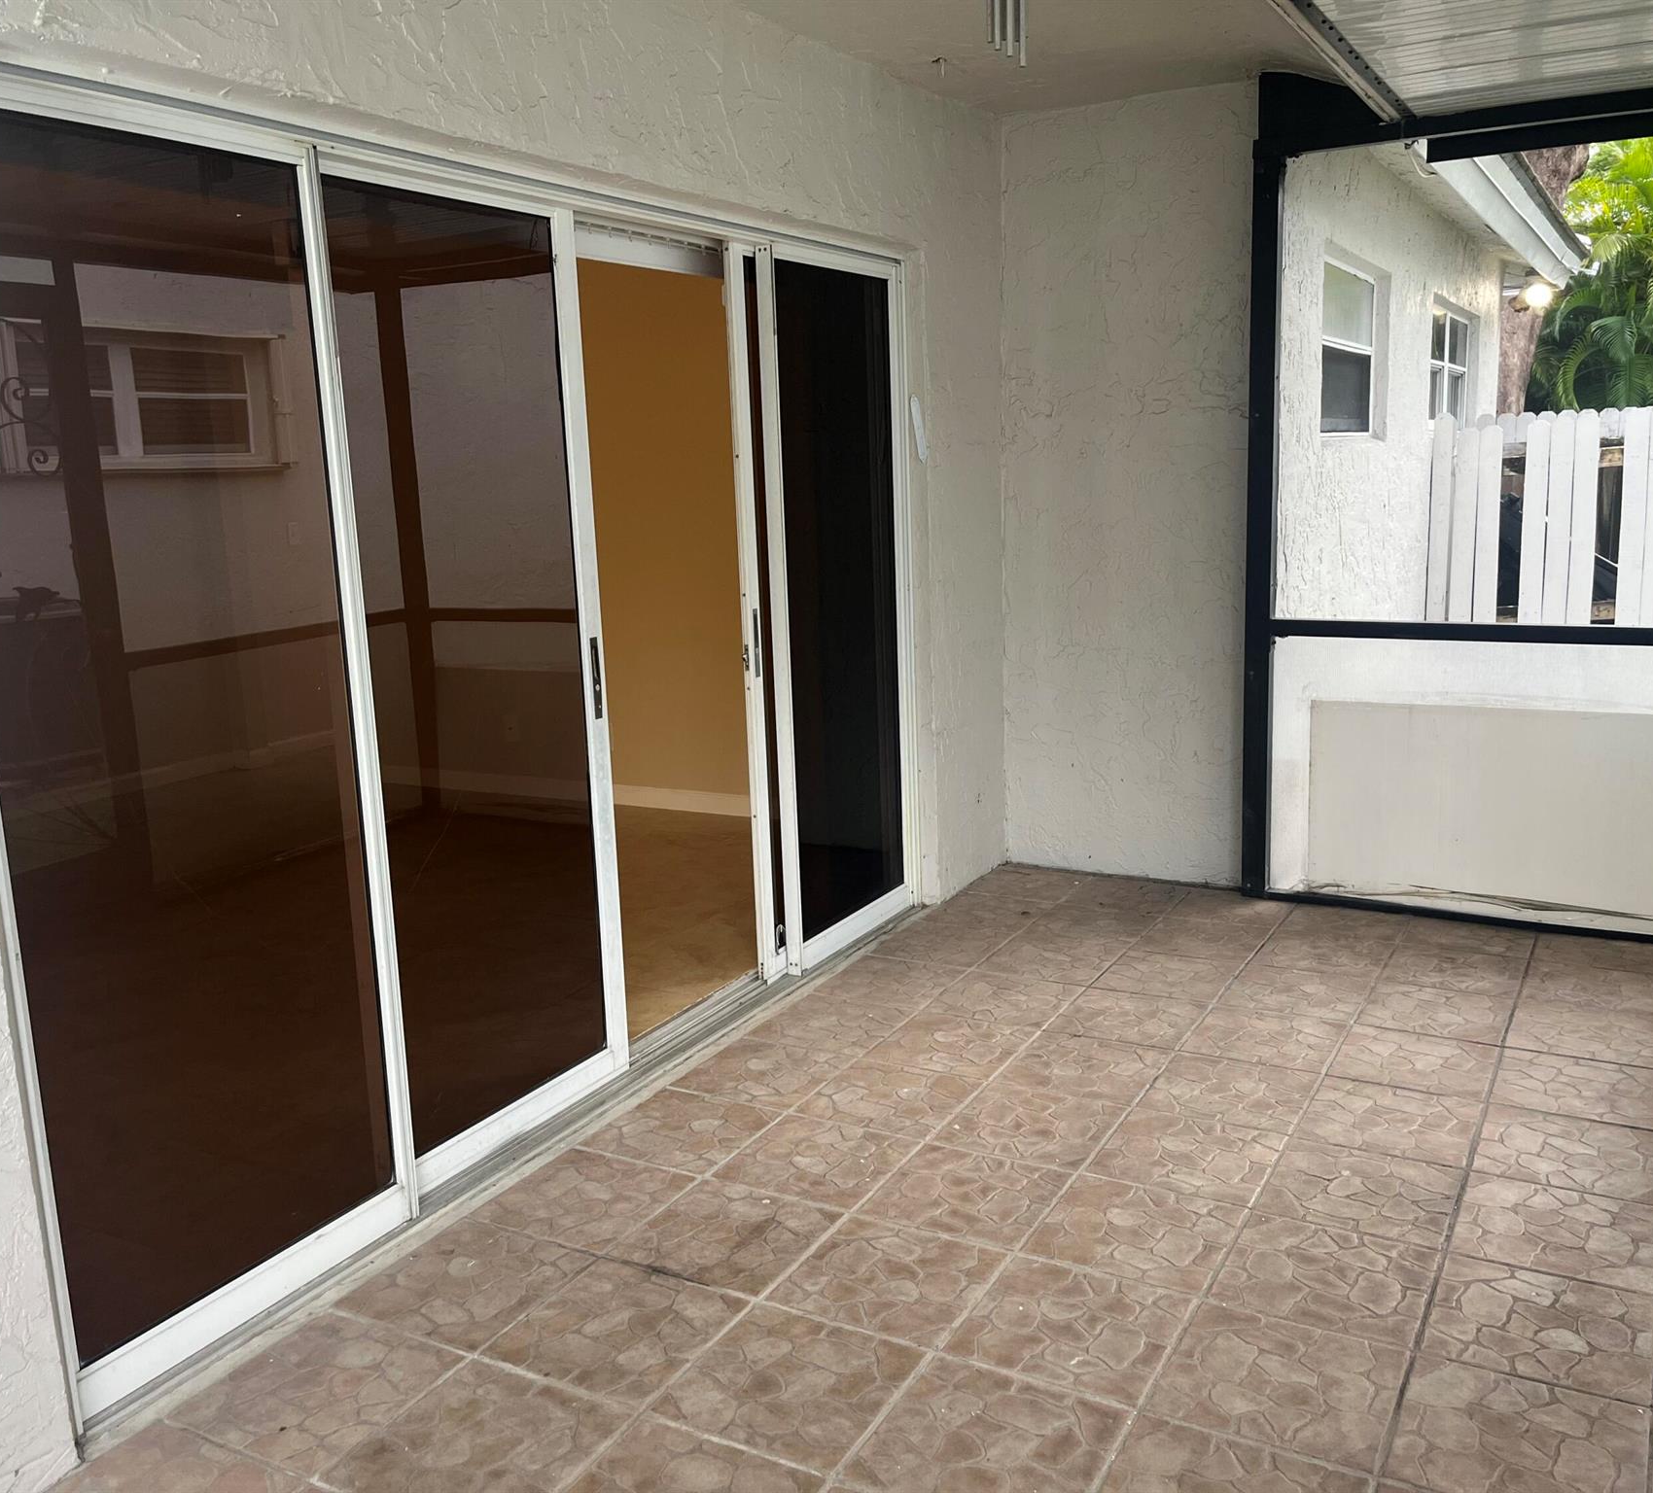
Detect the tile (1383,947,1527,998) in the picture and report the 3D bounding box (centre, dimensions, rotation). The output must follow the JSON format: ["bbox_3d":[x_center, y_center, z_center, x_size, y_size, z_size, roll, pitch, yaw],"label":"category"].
[{"bbox_3d":[1.727,0.627,4.117,0.331,0.020,0.331,4,13,29],"label":"tile"}]

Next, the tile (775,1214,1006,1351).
[{"bbox_3d":[0.111,0.968,2.702,0.332,0.025,0.332,4,12,29],"label":"tile"}]

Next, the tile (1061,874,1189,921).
[{"bbox_3d":[0.993,0.501,4.916,0.314,0.020,0.366,4,13,29],"label":"tile"}]

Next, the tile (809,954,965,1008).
[{"bbox_3d":[0.177,0.673,4.231,0.332,0.025,0.332,4,12,29],"label":"tile"}]

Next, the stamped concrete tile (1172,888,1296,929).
[{"bbox_3d":[1.299,0.528,4.782,0.332,0.025,0.332,4,12,29],"label":"stamped concrete tile"}]

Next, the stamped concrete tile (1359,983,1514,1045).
[{"bbox_3d":[1.558,0.690,3.823,0.331,0.020,0.331,4,13,29],"label":"stamped concrete tile"}]

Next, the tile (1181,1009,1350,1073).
[{"bbox_3d":[1.088,0.733,3.697,0.331,0.020,0.331,4,13,29],"label":"tile"}]

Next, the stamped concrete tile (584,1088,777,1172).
[{"bbox_3d":[-0.316,0.859,3.319,0.317,0.020,0.328,4,13,29],"label":"stamped concrete tile"}]

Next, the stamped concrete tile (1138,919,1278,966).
[{"bbox_3d":[1.140,0.593,4.476,0.332,0.025,0.332,4,12,29],"label":"stamped concrete tile"}]

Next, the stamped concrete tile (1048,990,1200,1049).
[{"bbox_3d":[0.788,0.712,3.865,0.331,0.020,0.331,4,13,29],"label":"stamped concrete tile"}]

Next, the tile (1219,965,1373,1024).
[{"bbox_3d":[1.263,0.676,4.019,0.332,0.025,0.332,4,12,29],"label":"tile"}]

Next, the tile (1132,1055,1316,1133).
[{"bbox_3d":[0.922,0.802,3.422,0.332,0.025,0.332,4,12,29],"label":"tile"}]

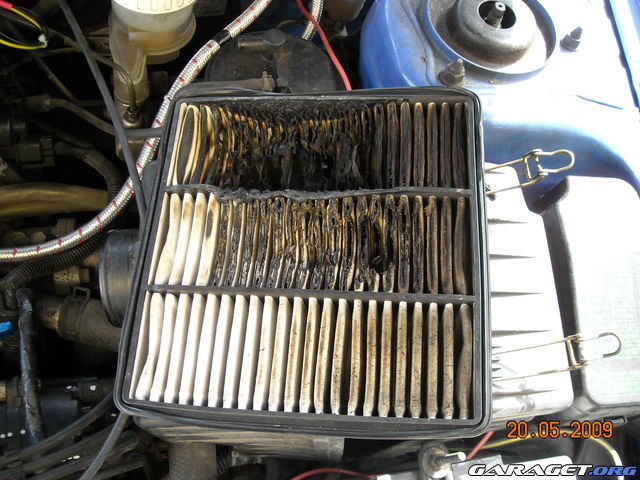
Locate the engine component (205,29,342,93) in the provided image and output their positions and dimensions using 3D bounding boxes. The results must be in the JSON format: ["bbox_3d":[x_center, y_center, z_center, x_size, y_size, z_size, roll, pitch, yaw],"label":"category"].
[{"bbox_3d":[-0.036,-0.116,0.615,0.122,0.100,0.115,1,67,7],"label":"engine component"}]

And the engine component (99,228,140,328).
[{"bbox_3d":[-0.143,0.030,0.548,0.060,0.082,0.082,-7,67,4],"label":"engine component"}]

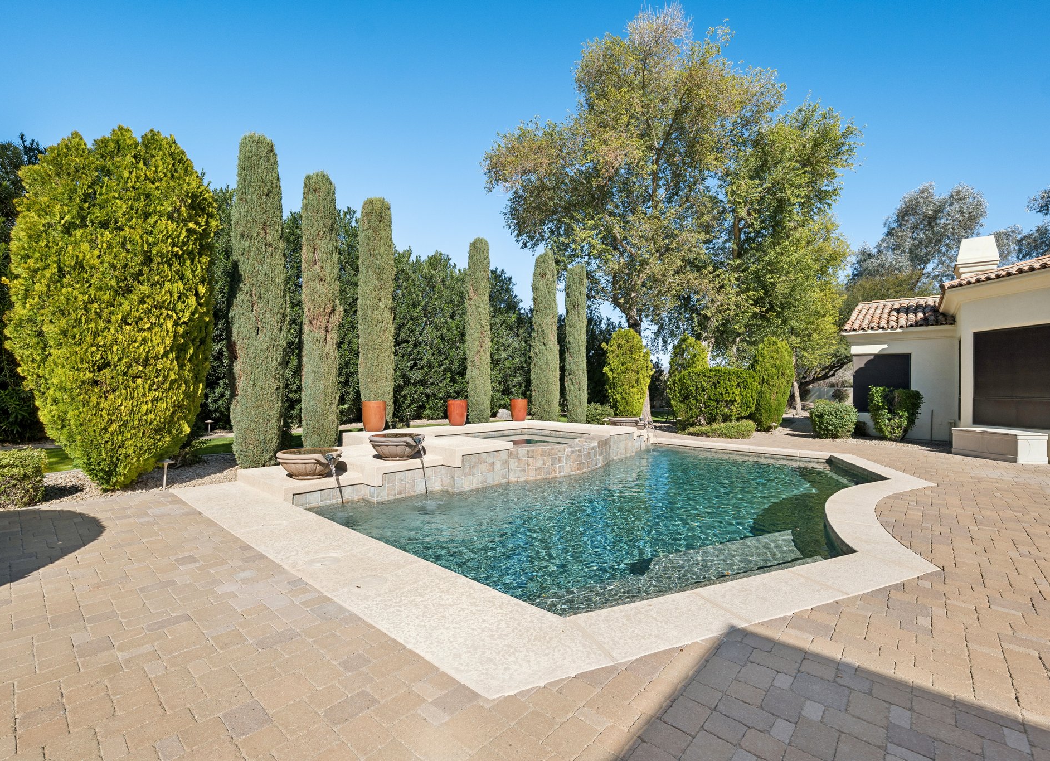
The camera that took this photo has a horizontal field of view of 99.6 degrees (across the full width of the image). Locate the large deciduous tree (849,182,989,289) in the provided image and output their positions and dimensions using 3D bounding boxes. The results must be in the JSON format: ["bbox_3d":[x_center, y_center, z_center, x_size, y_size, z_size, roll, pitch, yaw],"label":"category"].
[{"bbox_3d":[24.143,-4.911,27.110,7.600,14.274,7.400,0,-1,42],"label":"large deciduous tree"}]

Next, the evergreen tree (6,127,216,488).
[{"bbox_3d":[-5.760,-1.000,6.350,2.150,5.000,2.100,0,-1,-42],"label":"evergreen tree"}]

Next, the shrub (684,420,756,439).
[{"bbox_3d":[5.838,1.435,13.375,1.877,0.490,1.292,0,-1,40],"label":"shrub"}]

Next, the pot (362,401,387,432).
[{"bbox_3d":[-3.037,0.725,8.897,0.469,0.585,0.469,1,-1,-19],"label":"pot"}]

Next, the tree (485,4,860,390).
[{"bbox_3d":[5.320,-5.970,16.000,13.000,15.200,10.500,0,0,0],"label":"tree"}]

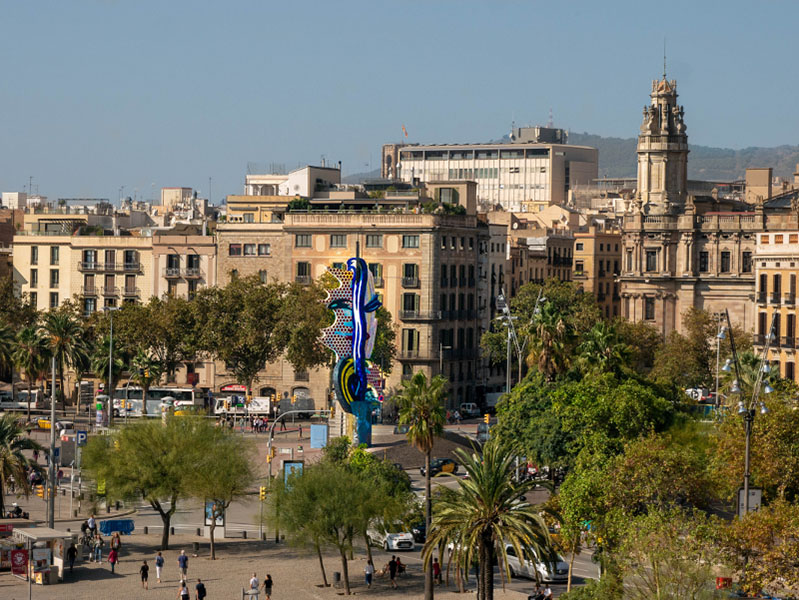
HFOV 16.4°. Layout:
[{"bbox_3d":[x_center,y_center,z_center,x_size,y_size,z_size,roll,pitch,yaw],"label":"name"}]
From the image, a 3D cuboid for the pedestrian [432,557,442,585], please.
[{"bbox_3d":[2.091,14.952,153.426,0.500,1.600,0.400,1,0,0],"label":"pedestrian"}]

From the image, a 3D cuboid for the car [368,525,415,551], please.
[{"bbox_3d":[-0.567,15.716,185.486,1.800,1.600,4.300,1,1,-19],"label":"car"}]

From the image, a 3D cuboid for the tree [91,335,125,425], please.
[{"bbox_3d":[-33.751,9.239,320.975,3.800,10.200,3.800,1,0,0],"label":"tree"}]

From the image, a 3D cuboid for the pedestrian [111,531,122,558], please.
[{"bbox_3d":[-16.717,14.574,163.549,0.520,1.660,0.400,1,0,6],"label":"pedestrian"}]

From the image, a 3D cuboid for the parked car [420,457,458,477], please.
[{"bbox_3d":[3.454,14.508,238.496,1.800,1.550,4.400,1,0,27],"label":"parked car"}]

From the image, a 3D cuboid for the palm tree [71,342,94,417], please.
[{"bbox_3d":[-36.538,9.329,319.928,2.800,8.400,2.800,1,1,0],"label":"palm tree"}]

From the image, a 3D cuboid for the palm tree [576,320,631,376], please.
[{"bbox_3d":[19.384,8.749,261.967,4.800,13.300,4.800,1,0,0],"label":"palm tree"}]

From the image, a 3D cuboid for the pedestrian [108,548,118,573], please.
[{"bbox_3d":[-16.113,14.662,156.252,0.520,1.520,0.400,1,0,-6],"label":"pedestrian"}]

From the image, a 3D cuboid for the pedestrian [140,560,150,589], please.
[{"bbox_3d":[-14.650,15.851,159.986,0.550,1.670,0.420,1,1,-6],"label":"pedestrian"}]

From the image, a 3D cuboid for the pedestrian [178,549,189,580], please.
[{"bbox_3d":[-11.879,14.636,152.593,0.550,1.730,0.420,1,0,0],"label":"pedestrian"}]

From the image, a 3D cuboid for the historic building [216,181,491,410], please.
[{"bbox_3d":[-5.994,-0.226,365.070,30.300,29.500,22.000,1,0,18],"label":"historic building"}]

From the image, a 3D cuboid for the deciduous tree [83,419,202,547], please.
[{"bbox_3d":[-15.740,11.385,170.981,7.200,7.900,6.800,1,0,0],"label":"deciduous tree"}]

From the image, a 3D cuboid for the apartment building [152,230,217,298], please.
[{"bbox_3d":[-26.422,2.933,379.940,9.500,24.200,13.000,1,0,24],"label":"apartment building"}]

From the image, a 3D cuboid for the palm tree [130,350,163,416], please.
[{"bbox_3d":[-28.751,9.712,314.931,3.700,8.100,3.700,1,1,0],"label":"palm tree"}]

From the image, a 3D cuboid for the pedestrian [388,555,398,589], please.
[{"bbox_3d":[-0.313,14.770,150.496,0.580,1.780,0.600,1,0,-12],"label":"pedestrian"}]

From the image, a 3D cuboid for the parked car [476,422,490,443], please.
[{"bbox_3d":[10.035,14.906,307.307,1.850,1.700,4.400,1,0,14],"label":"parked car"}]

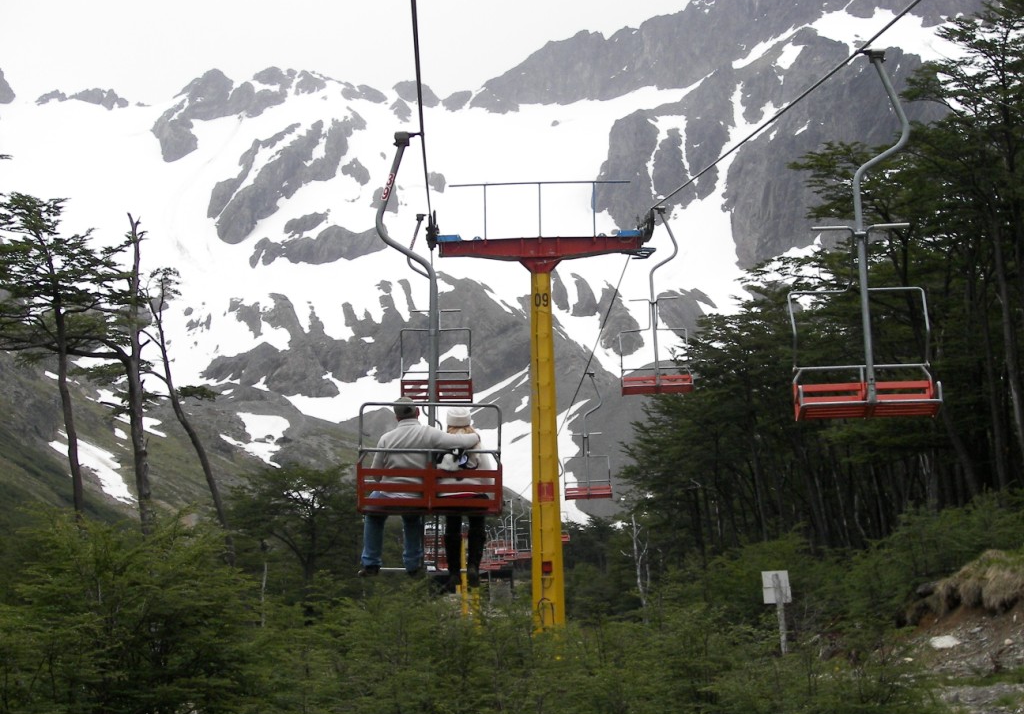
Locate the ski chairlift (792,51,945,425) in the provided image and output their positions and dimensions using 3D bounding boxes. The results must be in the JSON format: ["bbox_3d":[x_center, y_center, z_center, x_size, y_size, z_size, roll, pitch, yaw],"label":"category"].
[{"bbox_3d":[2.699,-0.926,24.300,1.100,2.803,0.750,-2,-10,-1],"label":"ski chairlift"}]

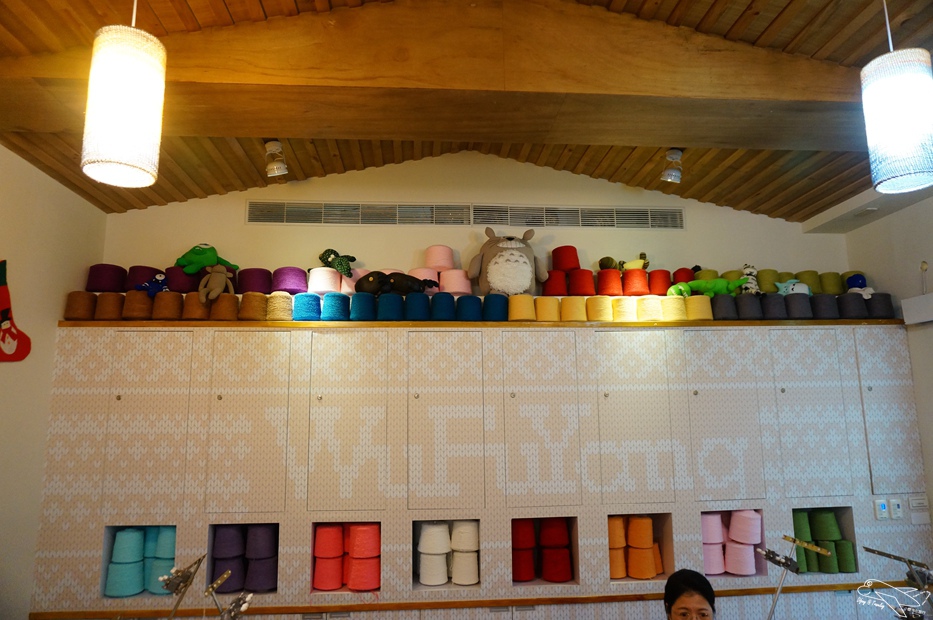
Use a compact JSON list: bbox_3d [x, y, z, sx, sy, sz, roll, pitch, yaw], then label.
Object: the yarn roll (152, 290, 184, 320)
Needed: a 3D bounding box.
[{"bbox_3d":[-1.738,-0.008,3.627,0.161,0.173,0.161,0,-9,-5],"label":"yarn roll"}]

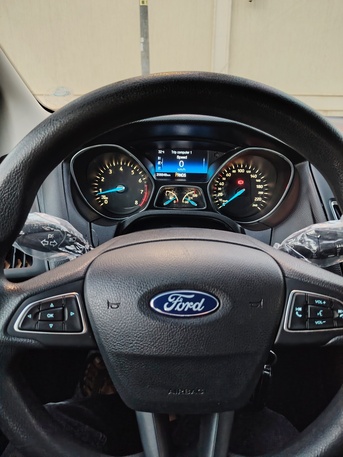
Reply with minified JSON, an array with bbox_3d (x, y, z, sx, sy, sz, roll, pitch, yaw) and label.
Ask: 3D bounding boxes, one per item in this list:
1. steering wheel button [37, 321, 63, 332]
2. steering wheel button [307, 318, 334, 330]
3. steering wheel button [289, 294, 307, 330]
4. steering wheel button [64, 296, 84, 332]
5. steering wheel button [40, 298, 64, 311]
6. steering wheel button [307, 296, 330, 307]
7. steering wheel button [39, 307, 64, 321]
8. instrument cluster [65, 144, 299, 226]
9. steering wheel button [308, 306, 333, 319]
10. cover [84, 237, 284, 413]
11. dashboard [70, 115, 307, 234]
[{"bbox_3d":[-0.104,0.084,0.273,0.022,0.009,0.007,0,-3,0],"label":"steering wheel button"},{"bbox_3d":[0.129,0.083,0.273,0.022,0.010,0.007,0,-3,0],"label":"steering wheel button"},{"bbox_3d":[0.109,0.073,0.273,0.015,0.031,0.007,0,-3,0],"label":"steering wheel button"},{"bbox_3d":[-0.084,0.074,0.273,0.015,0.030,0.007,0,-3,0],"label":"steering wheel button"},{"bbox_3d":[-0.102,0.066,0.273,0.020,0.009,0.007,0,-3,0],"label":"steering wheel button"},{"bbox_3d":[0.128,0.063,0.273,0.020,0.009,0.007,0,-3,0],"label":"steering wheel button"},{"bbox_3d":[-0.103,0.074,0.273,0.021,0.011,0.007,0,-3,0],"label":"steering wheel button"},{"bbox_3d":[0.018,-0.073,0.530,0.368,0.140,0.075,0,0,0],"label":"instrument cluster"},{"bbox_3d":[0.129,0.072,0.273,0.021,0.011,0.007,0,-3,0],"label":"steering wheel button"},{"bbox_3d":[0.011,0.081,0.277,0.171,0.148,0.052,0,-2,0],"label":"cover"},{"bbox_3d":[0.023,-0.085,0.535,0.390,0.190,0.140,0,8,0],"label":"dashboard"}]

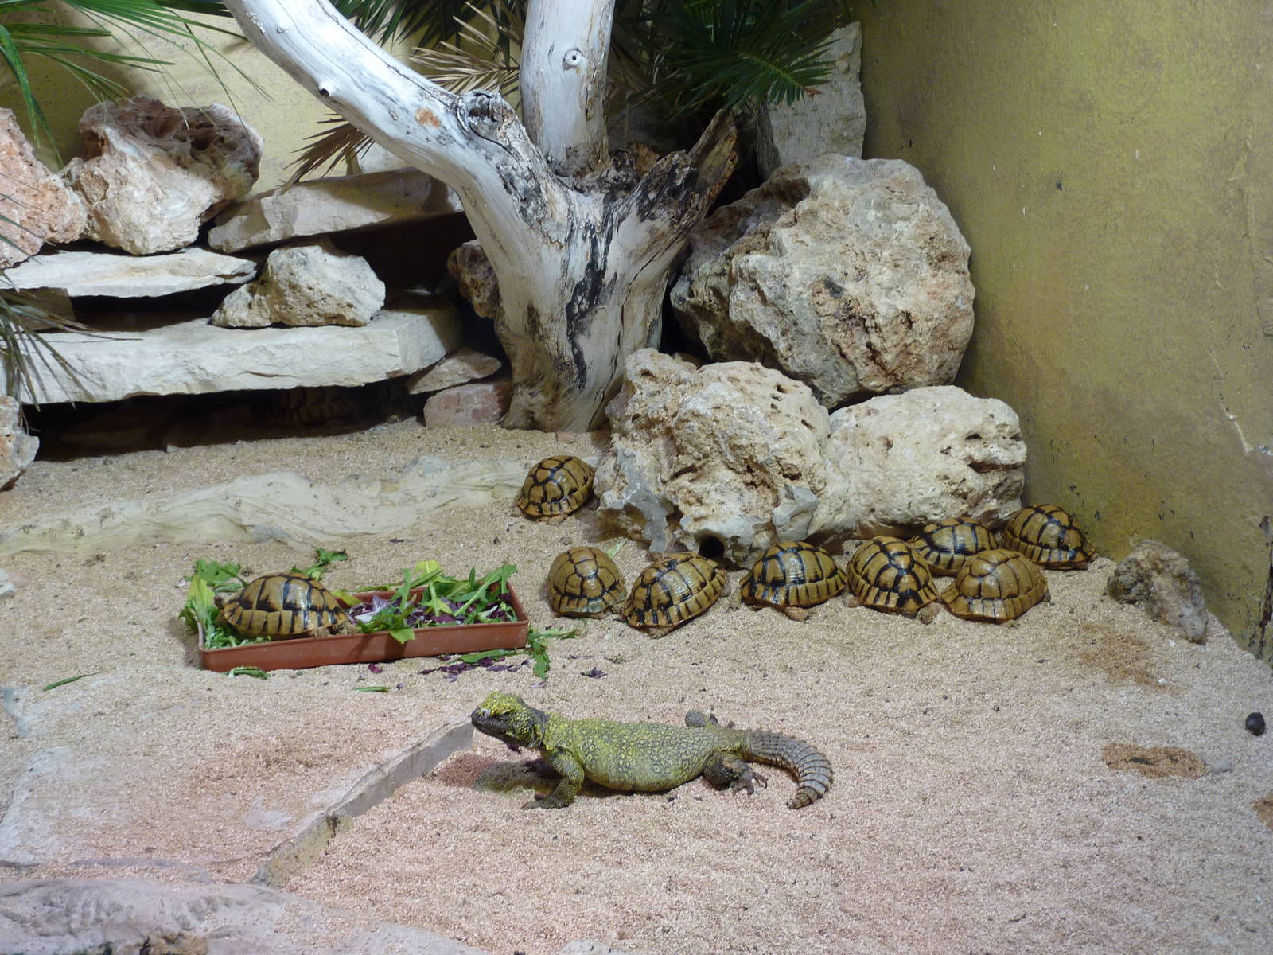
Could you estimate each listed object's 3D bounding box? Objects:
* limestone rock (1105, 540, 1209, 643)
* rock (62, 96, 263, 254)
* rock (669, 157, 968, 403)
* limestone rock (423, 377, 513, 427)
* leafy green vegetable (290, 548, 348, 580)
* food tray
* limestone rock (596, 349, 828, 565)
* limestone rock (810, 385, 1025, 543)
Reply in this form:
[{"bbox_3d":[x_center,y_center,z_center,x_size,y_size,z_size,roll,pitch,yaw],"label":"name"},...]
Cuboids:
[{"bbox_3d":[0.527,0.118,1.580,0.080,0.080,0.120,-6,16,-21],"label":"limestone rock"},{"bbox_3d":[-0.714,-0.459,2.341,0.280,0.225,0.220,0,15,0],"label":"rock"},{"bbox_3d":[0.244,-0.264,2.080,0.395,0.330,0.300,0,15,0],"label":"rock"},{"bbox_3d":[-0.264,-0.117,2.420,0.142,0.070,0.110,0,15,0],"label":"limestone rock"},{"bbox_3d":[-0.361,0.098,1.755,0.063,0.022,0.080,0,15,0],"label":"leafy green vegetable"},{"bbox_3d":[-0.274,0.150,1.550,0.313,0.028,0.118,-4,15,-14],"label":"food tray"},{"bbox_3d":[0.086,-0.025,1.810,0.270,0.235,0.215,0,15,0],"label":"limestone rock"},{"bbox_3d":[0.341,-0.018,1.900,0.260,0.175,0.200,0,15,0],"label":"limestone rock"}]

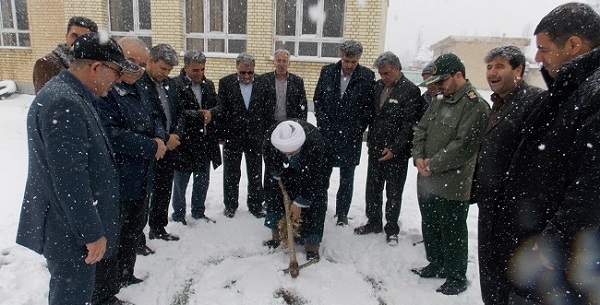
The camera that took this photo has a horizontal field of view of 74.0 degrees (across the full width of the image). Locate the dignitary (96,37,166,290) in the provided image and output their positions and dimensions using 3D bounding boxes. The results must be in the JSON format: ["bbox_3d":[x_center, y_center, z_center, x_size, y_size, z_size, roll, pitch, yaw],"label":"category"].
[{"bbox_3d":[-1.107,0.158,2.536,0.460,1.700,0.540,5,13,12],"label":"dignitary"}]

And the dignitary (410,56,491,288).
[{"bbox_3d":[1.085,0.174,2.892,0.440,1.710,0.540,-5,15,-31],"label":"dignitary"}]

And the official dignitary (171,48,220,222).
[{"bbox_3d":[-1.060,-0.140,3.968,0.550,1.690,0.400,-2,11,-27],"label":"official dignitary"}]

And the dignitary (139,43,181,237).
[{"bbox_3d":[-1.196,-0.039,3.382,0.420,1.680,0.530,11,13,40],"label":"dignitary"}]

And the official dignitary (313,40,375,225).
[{"bbox_3d":[0.451,-0.158,3.964,0.580,1.820,0.390,6,13,14],"label":"official dignitary"}]

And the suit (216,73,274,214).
[{"bbox_3d":[-0.552,-0.062,4.011,0.570,1.440,0.340,0,13,-11],"label":"suit"}]

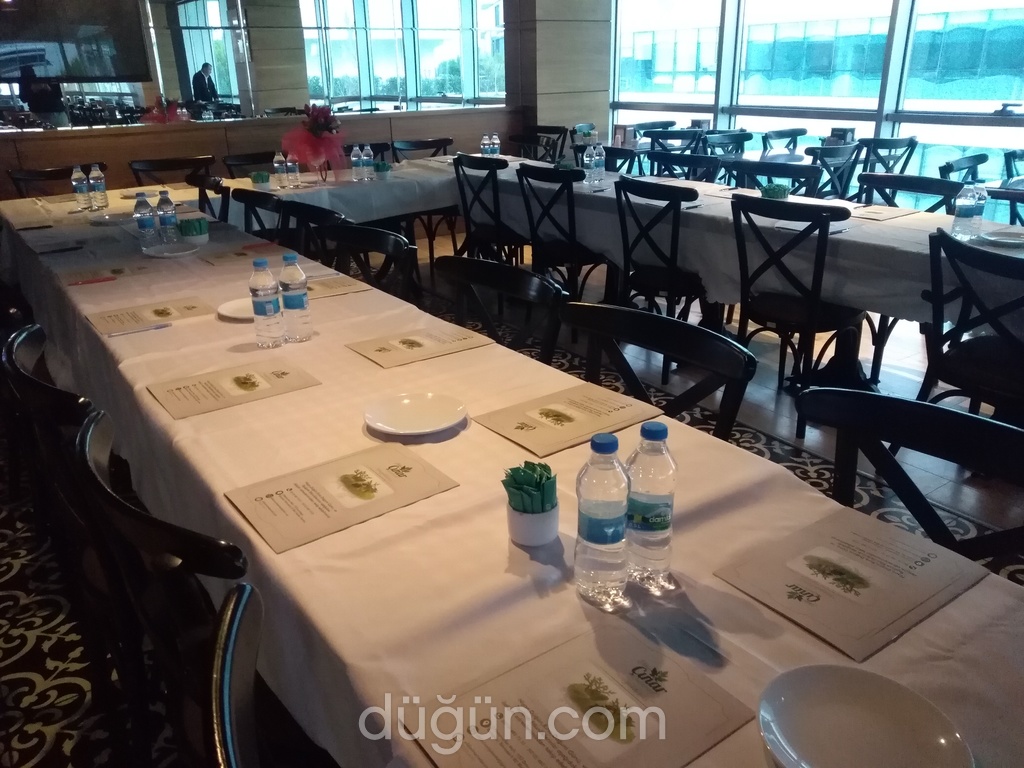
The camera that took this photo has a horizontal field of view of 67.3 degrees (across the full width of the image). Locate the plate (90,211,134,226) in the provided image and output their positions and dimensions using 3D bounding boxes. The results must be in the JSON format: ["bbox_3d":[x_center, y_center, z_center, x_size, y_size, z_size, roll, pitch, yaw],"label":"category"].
[{"bbox_3d":[-1.819,-0.749,3.519,0.197,0.022,0.197,-12,24,-25],"label":"plate"}]

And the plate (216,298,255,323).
[{"bbox_3d":[-0.704,-0.202,2.116,0.197,0.022,0.197,-8,23,-17],"label":"plate"}]

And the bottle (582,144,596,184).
[{"bbox_3d":[0.448,-1.292,4.537,0.066,0.213,0.066,-16,26,-33],"label":"bottle"}]

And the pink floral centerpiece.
[{"bbox_3d":[-1.179,-1.417,4.564,0.390,0.450,0.360,-16,27,-33],"label":"pink floral centerpiece"}]

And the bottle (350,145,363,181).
[{"bbox_3d":[-0.963,-1.377,4.771,0.064,0.213,0.064,-16,27,-33],"label":"bottle"}]

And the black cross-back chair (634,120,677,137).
[{"bbox_3d":[1.437,-1.951,7.168,0.465,0.895,0.485,-16,26,-32],"label":"black cross-back chair"}]

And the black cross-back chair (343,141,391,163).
[{"bbox_3d":[-0.976,-1.211,5.434,0.465,0.895,0.485,-15,26,-31],"label":"black cross-back chair"}]

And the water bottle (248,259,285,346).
[{"bbox_3d":[-0.576,-0.189,1.810,0.064,0.213,0.064,-16,27,-33],"label":"water bottle"}]

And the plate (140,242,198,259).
[{"bbox_3d":[-1.262,-0.492,2.860,0.197,0.022,0.197,-10,24,-22],"label":"plate"}]

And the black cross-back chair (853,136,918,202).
[{"bbox_3d":[2.569,-1.391,5.778,0.490,0.875,0.520,-9,23,-19],"label":"black cross-back chair"}]

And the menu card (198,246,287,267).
[{"bbox_3d":[-0.968,-0.470,2.812,0.298,0.005,0.205,-16,26,-33],"label":"menu card"}]

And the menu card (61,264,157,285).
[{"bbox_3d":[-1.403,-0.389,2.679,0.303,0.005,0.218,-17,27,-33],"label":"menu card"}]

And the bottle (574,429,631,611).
[{"bbox_3d":[0.108,0.163,0.912,0.066,0.218,0.066,-1,22,0],"label":"bottle"}]

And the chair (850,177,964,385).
[{"bbox_3d":[1.621,-0.475,3.494,0.495,0.885,0.485,-16,26,-33],"label":"chair"}]

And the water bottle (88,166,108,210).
[{"bbox_3d":[-2.107,-1.000,3.921,0.066,0.218,0.066,-1,22,0],"label":"water bottle"}]

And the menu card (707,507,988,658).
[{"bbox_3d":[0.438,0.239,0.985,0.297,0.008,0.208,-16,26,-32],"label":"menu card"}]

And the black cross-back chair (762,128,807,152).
[{"bbox_3d":[2.377,-1.573,6.288,0.500,0.885,0.520,-17,27,-35],"label":"black cross-back chair"}]

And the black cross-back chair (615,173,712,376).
[{"bbox_3d":[0.781,-0.514,3.629,0.495,0.885,0.485,-15,26,-31],"label":"black cross-back chair"}]

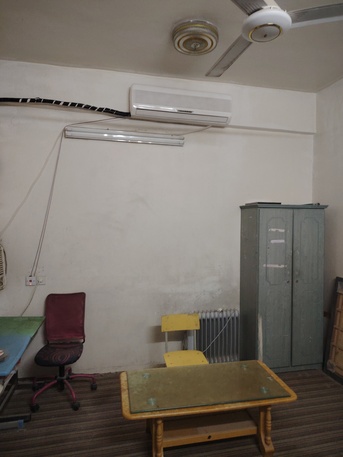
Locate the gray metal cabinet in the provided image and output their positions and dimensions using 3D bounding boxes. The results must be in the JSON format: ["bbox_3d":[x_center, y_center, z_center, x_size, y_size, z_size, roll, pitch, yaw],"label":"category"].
[{"bbox_3d":[1.268,0.648,3.589,0.830,1.795,0.440,1,0,-12],"label":"gray metal cabinet"}]

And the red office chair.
[{"bbox_3d":[-0.956,1.069,2.865,0.570,0.890,0.540,1,0,-12],"label":"red office chair"}]

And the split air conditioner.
[{"bbox_3d":[0.104,-1.260,3.345,1.040,0.324,0.215,1,0,-12],"label":"split air conditioner"}]

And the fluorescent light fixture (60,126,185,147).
[{"bbox_3d":[-0.471,-0.958,3.337,1.230,0.110,0.075,1,0,-12],"label":"fluorescent light fixture"}]

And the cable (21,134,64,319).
[{"bbox_3d":[-1.290,-0.073,3.182,0.387,1.855,0.040,1,0,-12],"label":"cable"}]

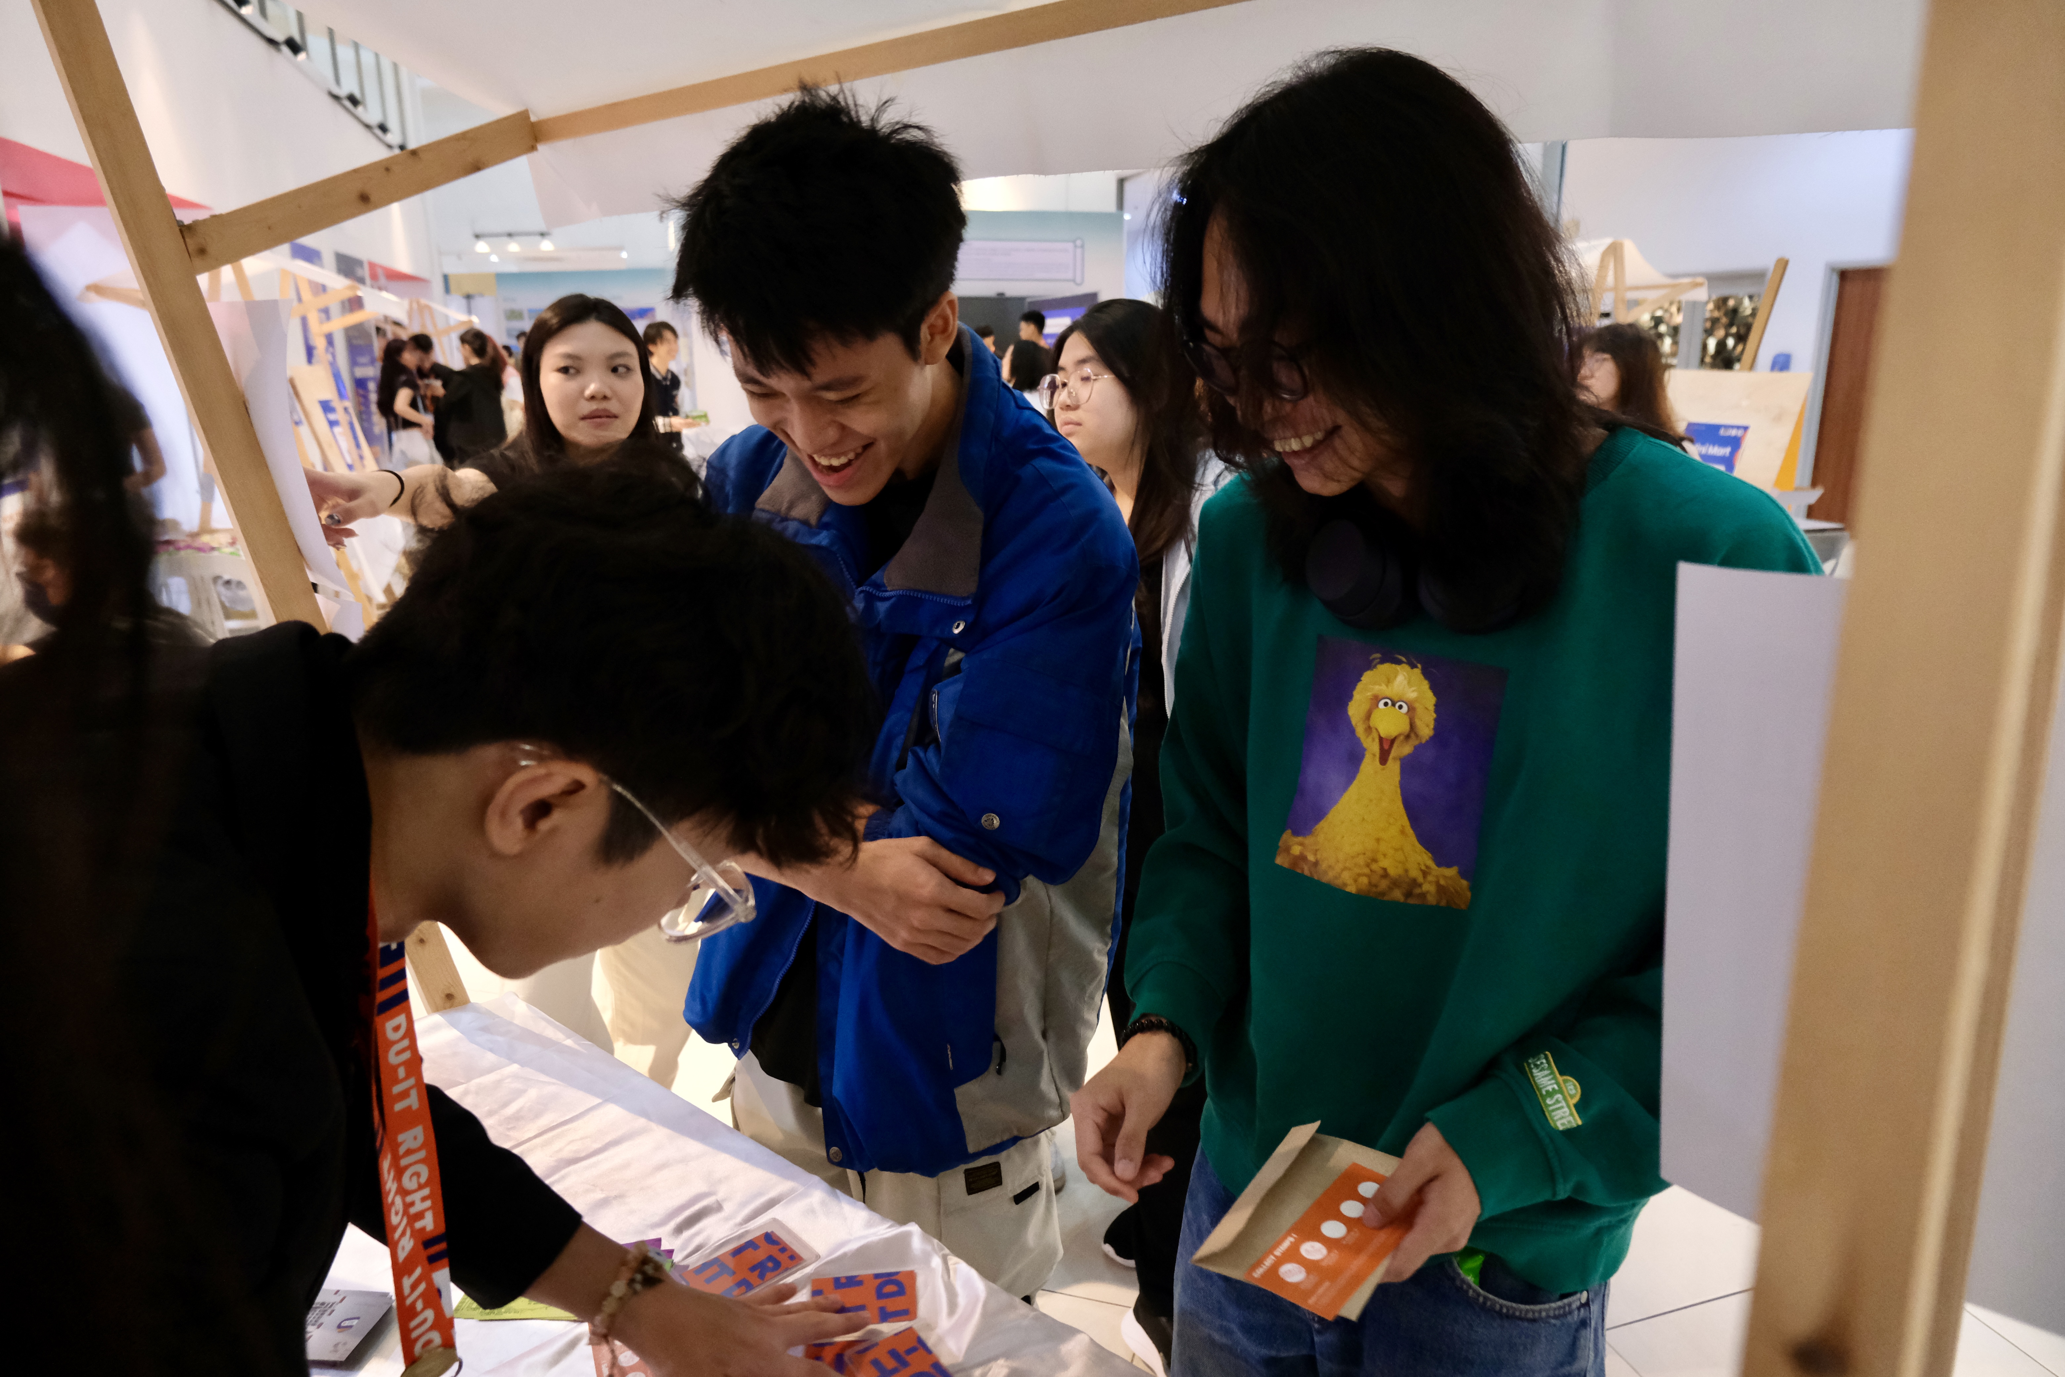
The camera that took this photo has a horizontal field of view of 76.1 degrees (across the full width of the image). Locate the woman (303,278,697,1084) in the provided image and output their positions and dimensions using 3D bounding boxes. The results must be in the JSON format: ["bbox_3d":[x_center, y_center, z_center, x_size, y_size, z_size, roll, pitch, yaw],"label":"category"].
[{"bbox_3d":[-0.688,0.217,2.036,0.550,1.580,0.420,-2,15,-7],"label":"woman"}]

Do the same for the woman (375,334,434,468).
[{"bbox_3d":[-3.903,-1.400,8.407,0.360,1.600,0.420,-4,15,-12],"label":"woman"}]

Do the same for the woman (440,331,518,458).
[{"bbox_3d":[-3.363,-1.359,8.109,0.460,1.660,0.460,4,15,17],"label":"woman"}]

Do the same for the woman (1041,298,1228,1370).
[{"bbox_3d":[0.157,0.224,1.978,0.320,1.580,0.430,-13,19,-40],"label":"woman"}]

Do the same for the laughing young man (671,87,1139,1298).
[{"bbox_3d":[-0.112,0.347,1.286,0.460,1.690,0.440,9,17,34],"label":"laughing young man"}]

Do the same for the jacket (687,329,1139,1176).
[{"bbox_3d":[-0.104,0.054,1.222,0.450,0.730,0.370,9,17,34],"label":"jacket"}]

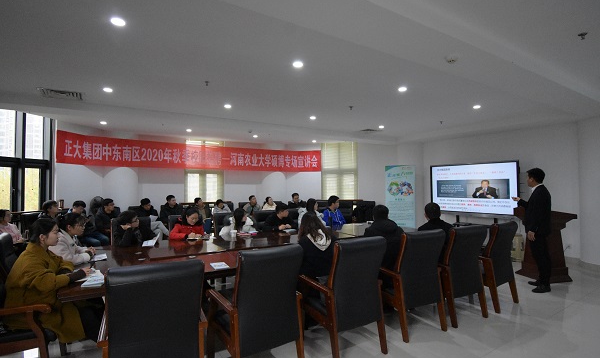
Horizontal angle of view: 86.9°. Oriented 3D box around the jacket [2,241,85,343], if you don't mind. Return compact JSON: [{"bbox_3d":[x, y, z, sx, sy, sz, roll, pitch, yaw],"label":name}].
[{"bbox_3d":[-2.028,0.908,2.521,0.560,0.800,0.500,0,-1,-30],"label":"jacket"}]

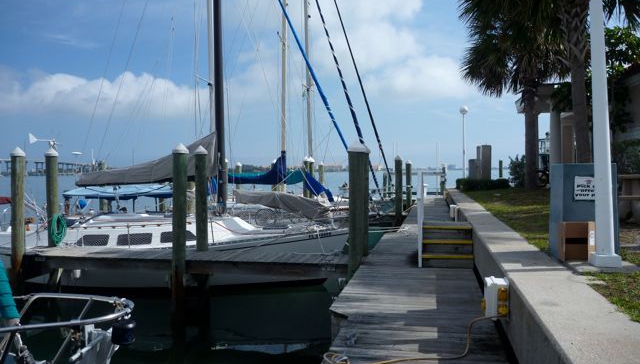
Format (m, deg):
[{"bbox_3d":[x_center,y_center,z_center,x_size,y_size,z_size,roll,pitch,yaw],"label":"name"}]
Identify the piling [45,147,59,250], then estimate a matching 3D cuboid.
[{"bbox_3d":[-6.039,0.361,11.724,0.280,2.283,0.280,0,1,12],"label":"piling"}]

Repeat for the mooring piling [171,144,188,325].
[{"bbox_3d":[-2.485,0.924,9.284,0.290,3.207,0.290,0,1,12],"label":"mooring piling"}]

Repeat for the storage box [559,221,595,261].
[{"bbox_3d":[2.810,0.651,5.660,0.340,0.410,0.340,0,1,12],"label":"storage box"}]

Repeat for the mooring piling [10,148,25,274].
[{"bbox_3d":[-6.040,0.582,10.427,0.290,2.551,0.290,0,1,12],"label":"mooring piling"}]

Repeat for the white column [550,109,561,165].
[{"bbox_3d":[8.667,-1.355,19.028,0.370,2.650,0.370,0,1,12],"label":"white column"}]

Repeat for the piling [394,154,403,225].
[{"bbox_3d":[3.085,0.347,20.029,0.280,2.743,0.280,0,1,12],"label":"piling"}]

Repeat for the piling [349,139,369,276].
[{"bbox_3d":[0.722,0.516,9.326,0.370,2.470,0.370,0,1,12],"label":"piling"}]

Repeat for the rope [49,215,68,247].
[{"bbox_3d":[-5.837,1.087,11.600,0.370,0.710,0.170,-1,1,-18],"label":"rope"}]

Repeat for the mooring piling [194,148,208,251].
[{"bbox_3d":[-2.473,0.368,10.924,0.270,2.253,0.270,0,1,12],"label":"mooring piling"}]

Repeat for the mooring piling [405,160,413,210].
[{"bbox_3d":[4.843,0.135,28.027,0.300,2.596,0.300,0,1,12],"label":"mooring piling"}]

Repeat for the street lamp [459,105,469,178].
[{"bbox_3d":[7.547,-1.854,27.044,0.450,4.200,0.450,0,1,12],"label":"street lamp"}]

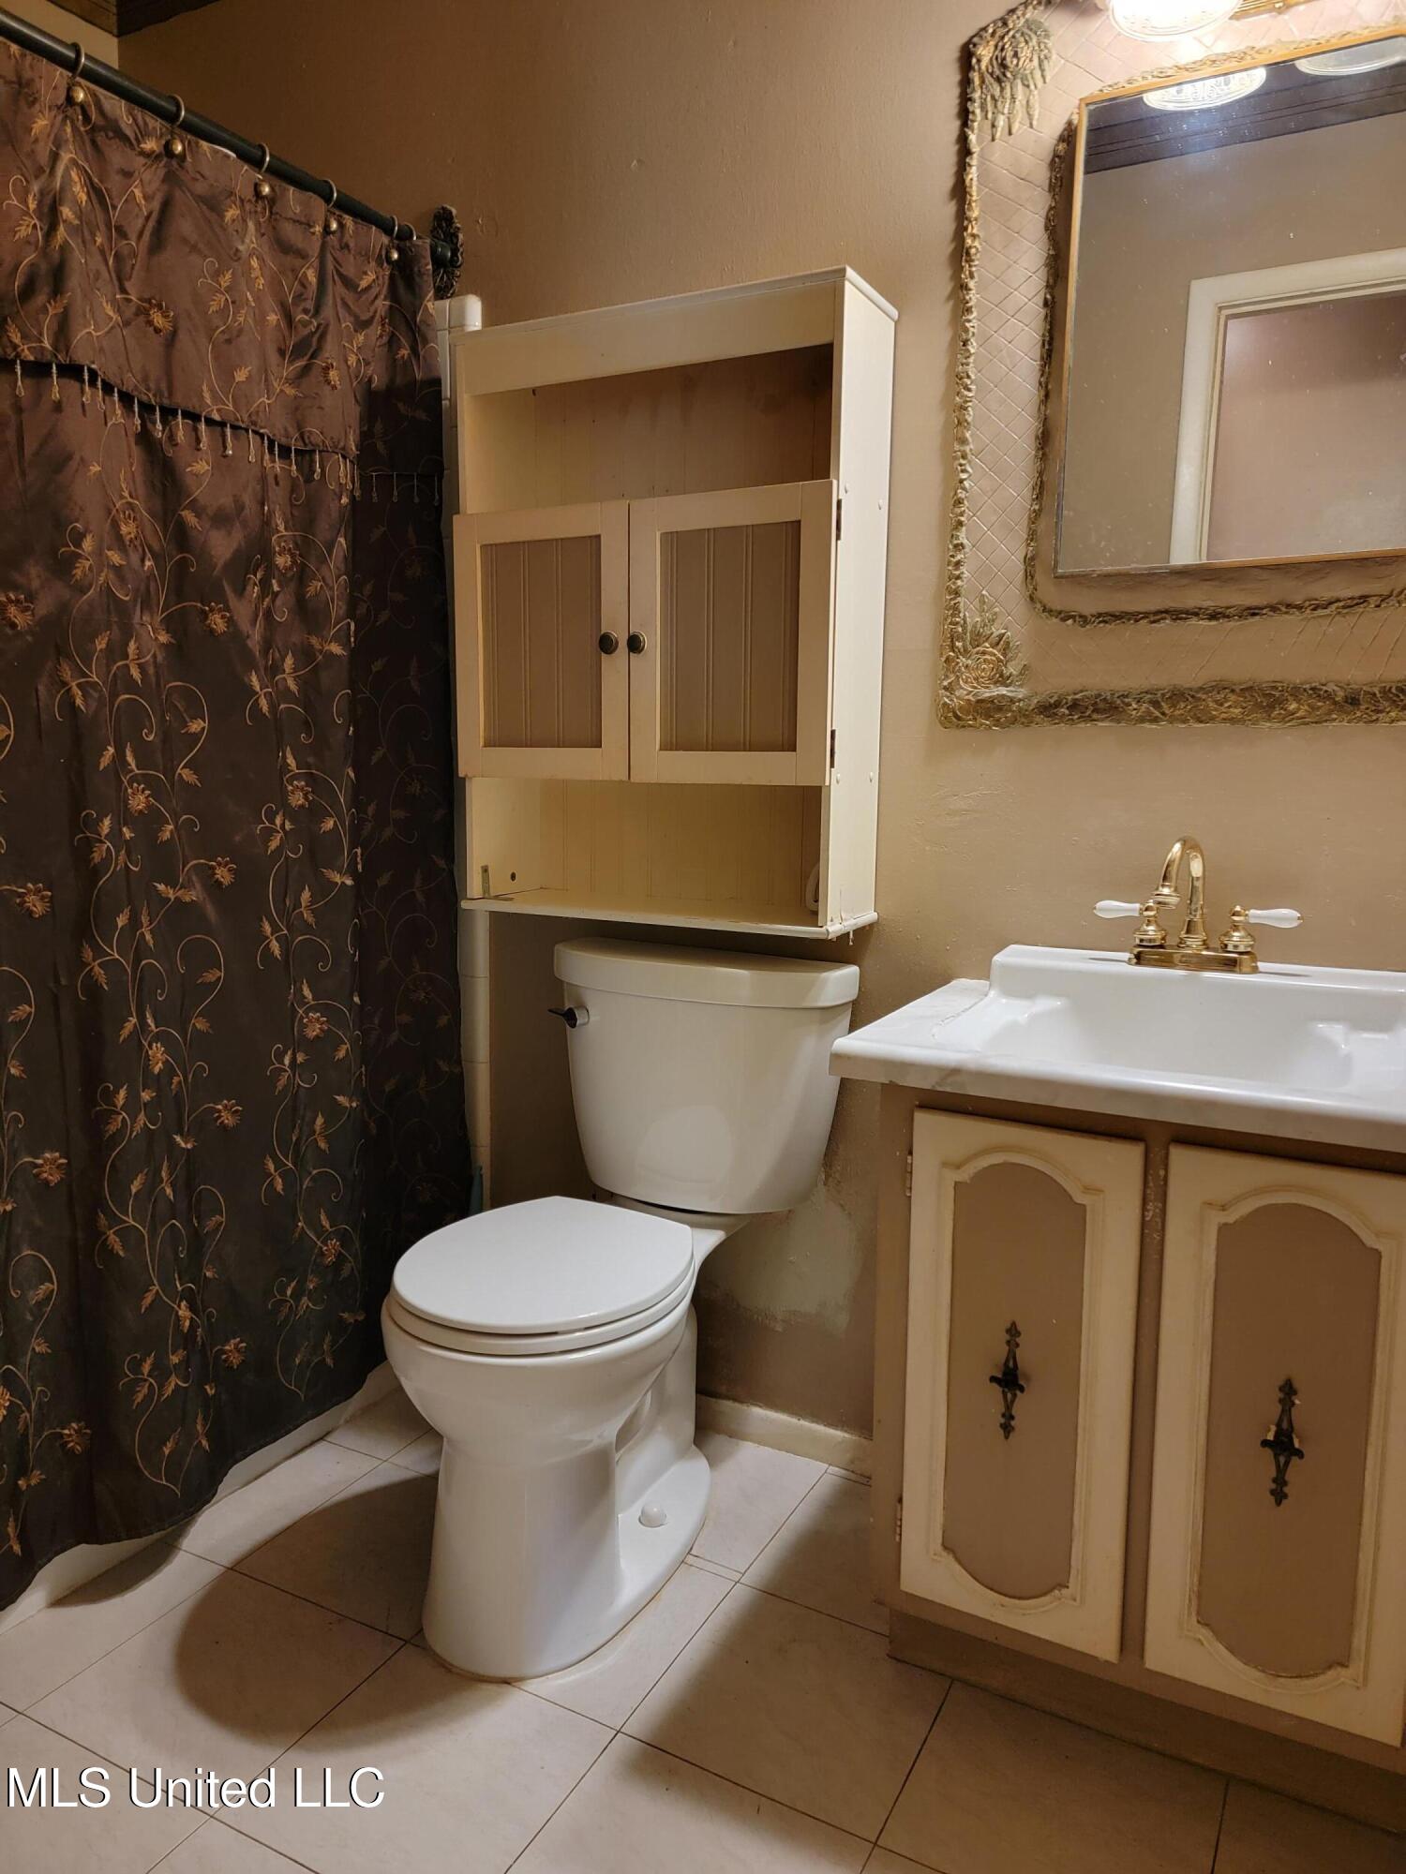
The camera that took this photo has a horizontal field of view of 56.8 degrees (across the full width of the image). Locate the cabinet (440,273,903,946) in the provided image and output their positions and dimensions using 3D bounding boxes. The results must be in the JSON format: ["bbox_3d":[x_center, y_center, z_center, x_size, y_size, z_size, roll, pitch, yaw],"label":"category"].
[{"bbox_3d":[-0.060,-0.447,1.870,0.612,0.833,0.210,5,9,28],"label":"cabinet"}]

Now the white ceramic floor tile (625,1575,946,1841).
[{"bbox_3d":[0.112,0.898,1.533,0.308,0.009,0.304,5,9,28],"label":"white ceramic floor tile"}]

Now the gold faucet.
[{"bbox_3d":[0.596,-0.040,1.587,0.247,0.166,0.155,5,9,28],"label":"gold faucet"}]

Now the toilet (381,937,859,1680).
[{"bbox_3d":[-0.130,0.455,1.756,0.484,0.799,0.668,5,9,28],"label":"toilet"}]

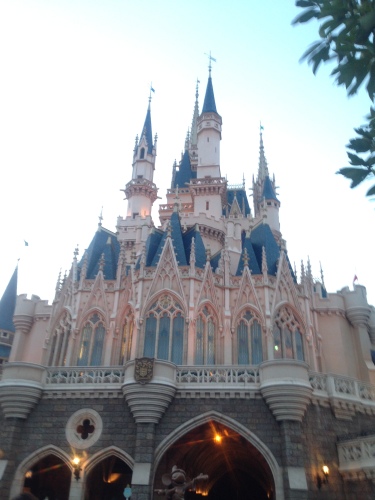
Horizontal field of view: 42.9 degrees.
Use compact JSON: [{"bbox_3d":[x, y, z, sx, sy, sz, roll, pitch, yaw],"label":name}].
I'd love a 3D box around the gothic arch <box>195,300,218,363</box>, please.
[{"bbox_3d":[1.055,4.878,27.586,1.539,4.230,0.500,15,-34,-19],"label":"gothic arch"}]

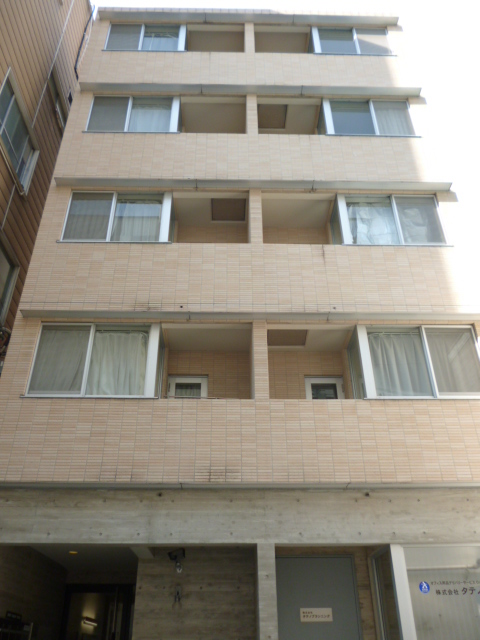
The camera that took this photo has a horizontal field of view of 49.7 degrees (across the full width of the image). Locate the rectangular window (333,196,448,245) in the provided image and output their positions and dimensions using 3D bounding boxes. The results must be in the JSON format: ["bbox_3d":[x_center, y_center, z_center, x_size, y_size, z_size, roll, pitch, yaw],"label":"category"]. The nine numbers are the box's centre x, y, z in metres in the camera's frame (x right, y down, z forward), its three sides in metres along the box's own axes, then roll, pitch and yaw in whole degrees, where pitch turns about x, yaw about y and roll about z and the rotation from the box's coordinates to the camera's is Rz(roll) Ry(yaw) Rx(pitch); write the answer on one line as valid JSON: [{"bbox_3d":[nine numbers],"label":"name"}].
[{"bbox_3d":[2.656,-1.757,9.125,1.770,1.181,0.120,0,-32,-1],"label":"rectangular window"}]

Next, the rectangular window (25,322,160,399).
[{"bbox_3d":[-2.088,0.591,7.526,1.783,1.181,0.120,0,-32,-1],"label":"rectangular window"}]

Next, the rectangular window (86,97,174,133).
[{"bbox_3d":[-2.134,-4.150,10.505,1.783,1.181,0.120,0,-32,-1],"label":"rectangular window"}]

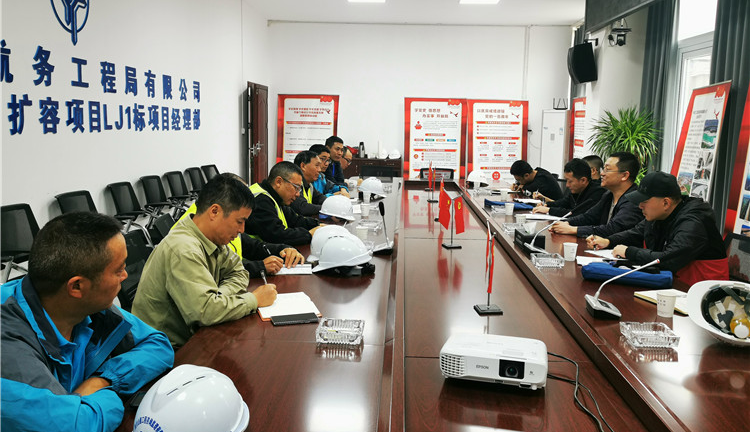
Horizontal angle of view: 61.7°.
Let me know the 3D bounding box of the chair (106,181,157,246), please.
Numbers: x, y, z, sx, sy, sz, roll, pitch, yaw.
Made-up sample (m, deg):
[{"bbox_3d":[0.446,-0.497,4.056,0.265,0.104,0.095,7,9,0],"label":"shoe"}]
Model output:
[{"bbox_3d":[-1.857,0.191,5.365,0.600,0.950,0.580,1,8,2],"label":"chair"}]

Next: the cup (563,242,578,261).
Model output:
[{"bbox_3d":[1.023,0.193,3.294,0.075,0.090,0.075,1,8,2],"label":"cup"}]

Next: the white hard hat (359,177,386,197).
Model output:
[{"bbox_3d":[-0.012,-0.257,5.977,0.280,0.180,0.220,9,9,4],"label":"white hard hat"}]

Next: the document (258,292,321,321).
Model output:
[{"bbox_3d":[-0.341,0.340,2.386,0.210,0.015,0.300,-1,8,-15],"label":"document"}]

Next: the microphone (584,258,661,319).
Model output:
[{"bbox_3d":[0.920,0.268,2.337,0.240,0.210,0.165,2,9,2],"label":"microphone"}]

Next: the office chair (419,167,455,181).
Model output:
[{"bbox_3d":[0.897,-0.248,9.070,0.580,0.890,0.600,1,8,2],"label":"office chair"}]

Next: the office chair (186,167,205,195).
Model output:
[{"bbox_3d":[-1.933,-0.130,7.476,0.570,0.850,0.570,2,9,2],"label":"office chair"}]

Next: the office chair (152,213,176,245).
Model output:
[{"bbox_3d":[-0.810,0.472,3.258,0.570,0.950,0.570,1,8,-1],"label":"office chair"}]

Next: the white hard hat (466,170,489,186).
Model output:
[{"bbox_3d":[1.215,-0.449,7.512,0.280,0.180,0.220,7,8,5],"label":"white hard hat"}]

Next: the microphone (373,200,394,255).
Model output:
[{"bbox_3d":[0.048,0.061,3.357,0.125,0.280,0.165,2,9,2],"label":"microphone"}]

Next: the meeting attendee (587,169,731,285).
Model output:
[{"bbox_3d":[1.501,0.398,3.220,0.750,1.220,0.550,3,8,15],"label":"meeting attendee"}]

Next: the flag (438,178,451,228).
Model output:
[{"bbox_3d":[0.449,-0.055,3.879,0.030,0.250,0.140,-2,9,-20],"label":"flag"}]

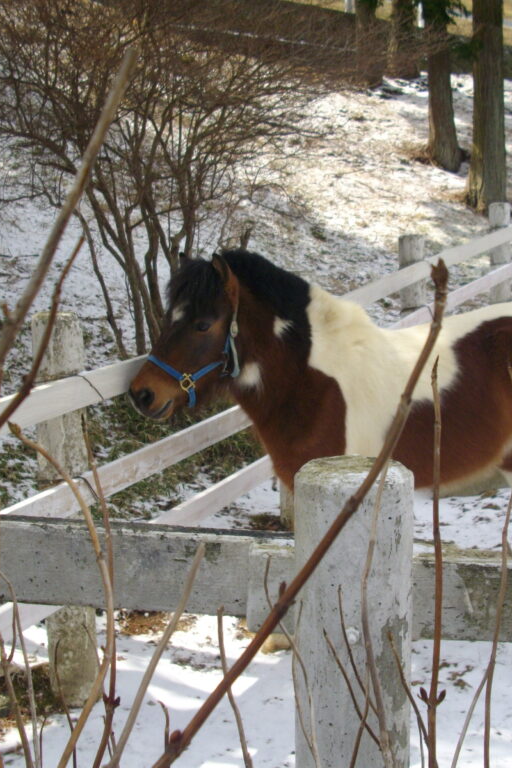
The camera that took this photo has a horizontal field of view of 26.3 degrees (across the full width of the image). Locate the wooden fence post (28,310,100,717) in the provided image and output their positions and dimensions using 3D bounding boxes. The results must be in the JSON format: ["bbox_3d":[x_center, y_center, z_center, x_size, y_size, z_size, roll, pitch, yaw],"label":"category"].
[{"bbox_3d":[-0.579,0.389,3.331,0.152,1.200,0.152,-1,9,0],"label":"wooden fence post"}]

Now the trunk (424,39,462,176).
[{"bbox_3d":[2.056,-3.032,12.000,0.360,1.500,0.360,-2,8,0],"label":"trunk"}]

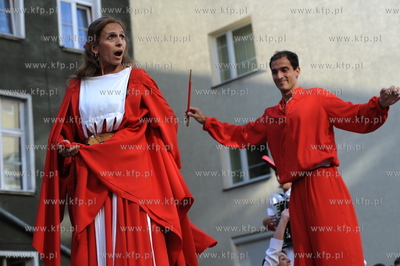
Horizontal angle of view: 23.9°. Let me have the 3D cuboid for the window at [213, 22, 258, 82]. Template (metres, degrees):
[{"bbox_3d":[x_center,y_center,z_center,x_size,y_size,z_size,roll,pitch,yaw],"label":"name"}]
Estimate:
[{"bbox_3d":[0.950,-2.052,24.284,1.447,1.364,0.150,-19,-20,40],"label":"window"}]

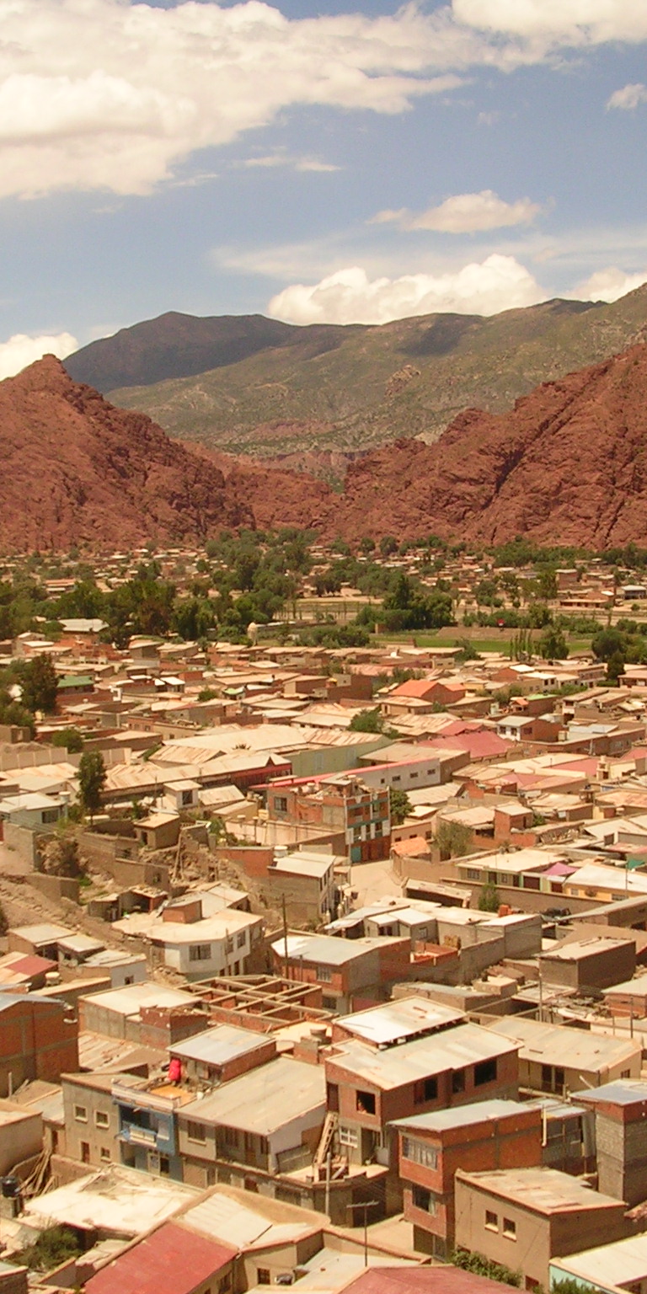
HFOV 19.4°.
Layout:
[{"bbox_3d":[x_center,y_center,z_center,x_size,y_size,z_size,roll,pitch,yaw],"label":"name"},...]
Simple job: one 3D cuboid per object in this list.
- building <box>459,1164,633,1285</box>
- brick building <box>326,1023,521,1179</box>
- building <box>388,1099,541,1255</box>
[{"bbox_3d":[13.370,35.660,116.530,5.900,5.900,9.000,-5,7,-33],"label":"building"},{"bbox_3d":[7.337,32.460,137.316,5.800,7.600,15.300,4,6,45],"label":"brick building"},{"bbox_3d":[9.680,34.380,124.340,8.200,8.700,4.900,-5,7,-33],"label":"building"}]

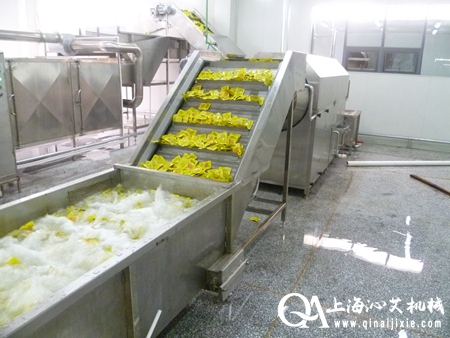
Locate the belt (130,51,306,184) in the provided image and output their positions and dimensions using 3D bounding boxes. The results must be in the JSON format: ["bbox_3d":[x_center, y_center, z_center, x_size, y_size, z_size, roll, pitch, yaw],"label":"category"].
[{"bbox_3d":[0.047,-0.658,3.654,1.068,1.069,1.953,7,14,23],"label":"belt"}]

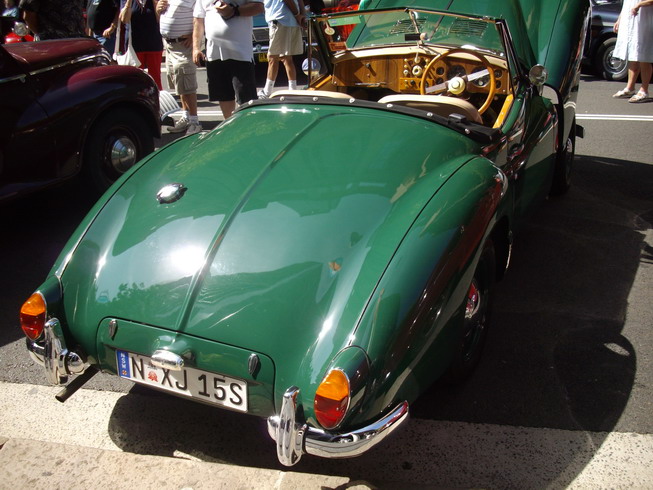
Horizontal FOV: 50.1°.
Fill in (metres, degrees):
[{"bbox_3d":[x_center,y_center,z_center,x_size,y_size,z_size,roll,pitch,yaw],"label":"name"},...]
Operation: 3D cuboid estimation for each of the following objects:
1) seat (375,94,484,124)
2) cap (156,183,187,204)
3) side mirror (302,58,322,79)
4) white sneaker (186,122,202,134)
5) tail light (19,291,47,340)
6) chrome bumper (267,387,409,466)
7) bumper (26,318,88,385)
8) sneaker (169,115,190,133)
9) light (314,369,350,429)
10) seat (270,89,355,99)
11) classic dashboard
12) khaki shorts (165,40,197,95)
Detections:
[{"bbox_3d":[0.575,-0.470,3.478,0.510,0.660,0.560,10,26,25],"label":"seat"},{"bbox_3d":[-0.603,-0.194,2.706,0.108,0.045,0.105,-1,41,29],"label":"cap"},{"bbox_3d":[-0.086,-1.036,4.080,0.107,0.110,0.055,0,24,7],"label":"side mirror"},{"bbox_3d":[-1.255,-1.065,6.638,0.110,0.120,0.295,7,25,20],"label":"white sneaker"},{"bbox_3d":[-1.025,0.250,2.445,0.115,0.180,0.080,12,27,29],"label":"tail light"},{"bbox_3d":[0.028,0.499,2.077,0.360,0.285,0.330,10,26,25],"label":"chrome bumper"},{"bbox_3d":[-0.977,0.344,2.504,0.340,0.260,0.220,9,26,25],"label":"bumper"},{"bbox_3d":[-1.455,-1.196,6.956,0.295,0.120,0.110,-17,27,-29],"label":"sneaker"},{"bbox_3d":[0.022,0.433,1.990,0.115,0.185,0.100,10,26,25],"label":"light"},{"bbox_3d":[0.037,-0.559,3.782,0.500,0.640,0.620,9,26,25],"label":"seat"},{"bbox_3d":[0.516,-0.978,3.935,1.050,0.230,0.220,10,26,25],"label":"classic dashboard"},{"bbox_3d":[-1.480,-1.804,7.075,0.320,0.570,0.380,-20,29,-36],"label":"khaki shorts"}]

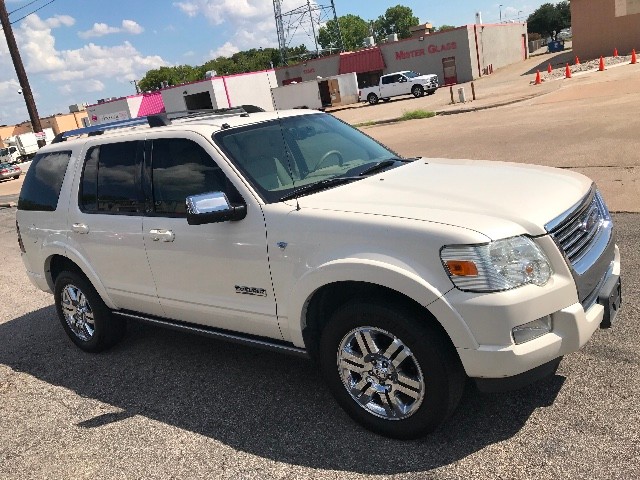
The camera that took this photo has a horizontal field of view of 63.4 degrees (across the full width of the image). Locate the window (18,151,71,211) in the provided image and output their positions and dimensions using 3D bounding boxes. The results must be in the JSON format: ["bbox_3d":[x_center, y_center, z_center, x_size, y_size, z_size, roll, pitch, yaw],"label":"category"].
[{"bbox_3d":[-2.283,-0.472,4.273,0.870,0.470,0.090,2,0,38],"label":"window"}]

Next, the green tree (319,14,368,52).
[{"bbox_3d":[3.651,-24.541,70.000,7.000,12.000,7.000,-7,12,5],"label":"green tree"}]

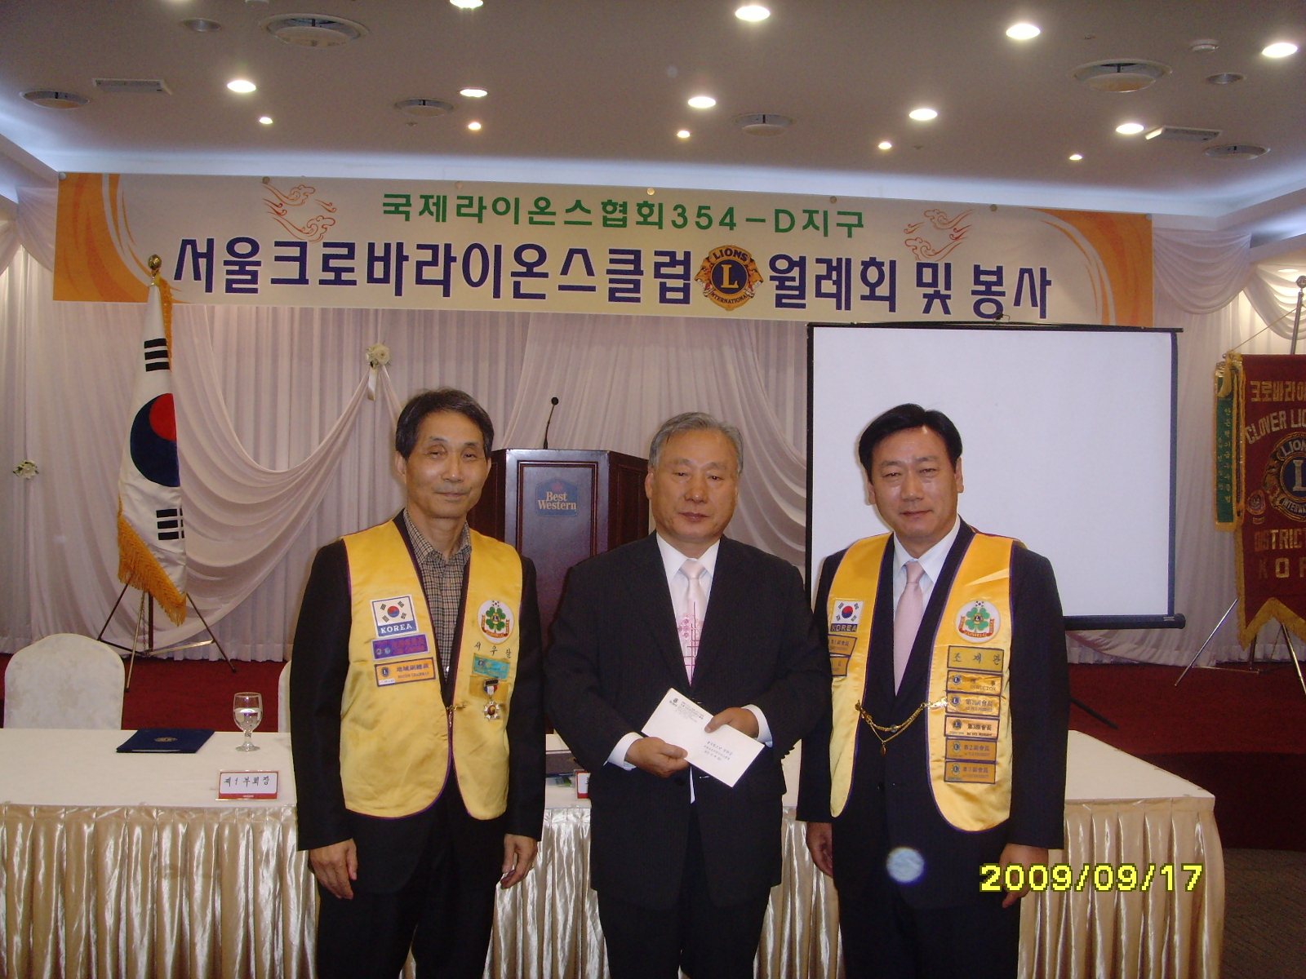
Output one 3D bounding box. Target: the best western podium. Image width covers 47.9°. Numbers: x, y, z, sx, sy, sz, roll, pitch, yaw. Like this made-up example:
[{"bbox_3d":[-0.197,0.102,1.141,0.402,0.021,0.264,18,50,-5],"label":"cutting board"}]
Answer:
[{"bbox_3d":[-0.402,0.430,6.201,0.780,1.184,0.500,1,1,-6],"label":"best western podium"}]

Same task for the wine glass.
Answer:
[{"bbox_3d":[-1.082,0.621,3.930,0.077,0.155,0.077,1,1,-6],"label":"wine glass"}]

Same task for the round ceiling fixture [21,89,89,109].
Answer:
[{"bbox_3d":[-2.905,-1.899,7.150,0.310,0.040,0.310,1,1,0],"label":"round ceiling fixture"}]

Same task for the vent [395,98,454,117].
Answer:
[{"bbox_3d":[-1.058,-1.766,6.811,0.280,0.070,0.280,1,1,-6],"label":"vent"}]

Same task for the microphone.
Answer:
[{"bbox_3d":[-0.428,-0.269,6.200,0.060,0.250,0.120,1,1,-6],"label":"microphone"}]

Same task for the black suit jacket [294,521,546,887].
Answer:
[{"bbox_3d":[-0.452,0.400,2.820,0.490,0.700,0.270,1,1,-25],"label":"black suit jacket"}]

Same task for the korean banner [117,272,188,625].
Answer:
[{"bbox_3d":[-2.506,-0.194,7.360,0.360,1.740,0.250,1,1,-6],"label":"korean banner"}]

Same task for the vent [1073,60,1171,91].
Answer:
[{"bbox_3d":[1.893,-1.670,5.939,0.400,0.080,0.400,1,1,-6],"label":"vent"}]

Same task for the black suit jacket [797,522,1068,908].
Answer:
[{"bbox_3d":[0.520,0.406,2.740,0.500,0.695,0.280,2,1,27],"label":"black suit jacket"}]

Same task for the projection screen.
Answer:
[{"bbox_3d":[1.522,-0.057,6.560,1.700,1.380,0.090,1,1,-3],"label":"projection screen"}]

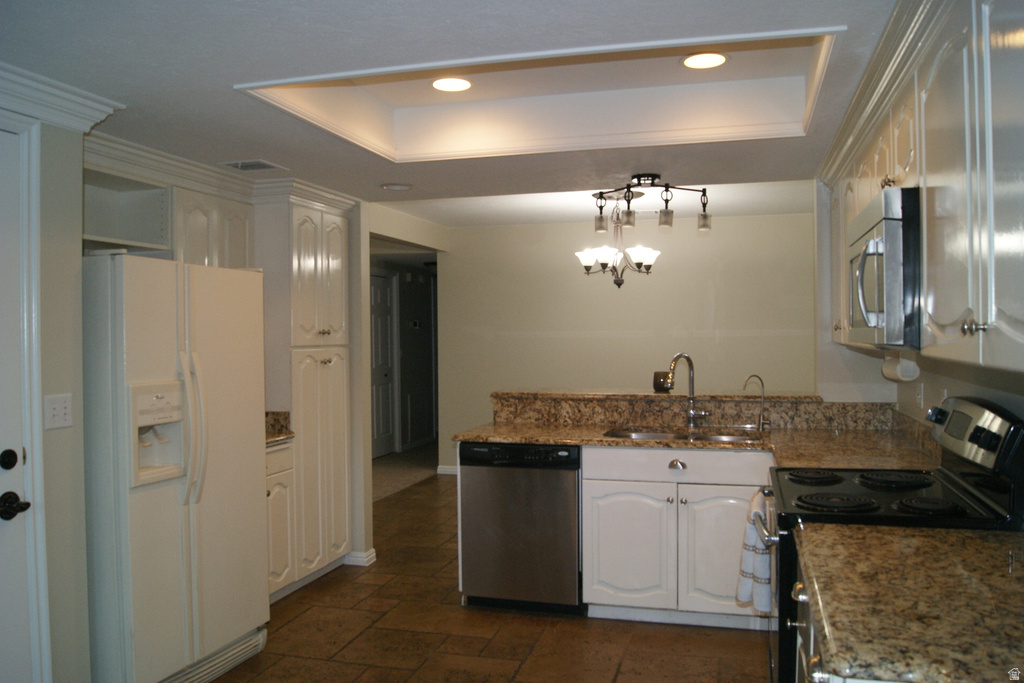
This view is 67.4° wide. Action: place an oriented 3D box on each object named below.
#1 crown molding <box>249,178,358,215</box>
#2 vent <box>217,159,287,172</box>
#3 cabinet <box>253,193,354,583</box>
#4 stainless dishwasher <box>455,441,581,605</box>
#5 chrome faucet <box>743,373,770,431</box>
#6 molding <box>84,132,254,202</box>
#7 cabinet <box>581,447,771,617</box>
[{"bbox_3d":[-1.172,-0.803,4.375,0.308,0.115,0.745,0,1,17],"label":"crown molding"},{"bbox_3d":[-1.246,-0.842,3.715,0.250,0.018,0.240,0,1,17],"label":"vent"},{"bbox_3d":[-1.350,0.263,4.475,0.593,2.220,0.620,0,1,17],"label":"cabinet"},{"bbox_3d":[0.118,0.926,4.076,0.608,0.857,0.600,0,1,17],"label":"stainless dishwasher"},{"bbox_3d":[1.240,0.312,3.901,0.165,0.295,0.060,-1,1,-27],"label":"chrome faucet"},{"bbox_3d":[-1.559,-0.787,3.518,0.085,0.118,1.210,0,1,17],"label":"molding"},{"bbox_3d":[0.853,0.923,3.853,0.892,0.859,0.600,0,1,17],"label":"cabinet"}]

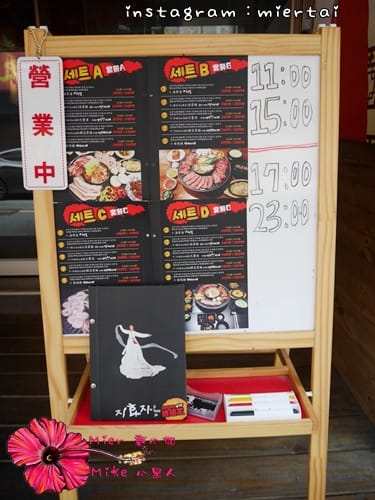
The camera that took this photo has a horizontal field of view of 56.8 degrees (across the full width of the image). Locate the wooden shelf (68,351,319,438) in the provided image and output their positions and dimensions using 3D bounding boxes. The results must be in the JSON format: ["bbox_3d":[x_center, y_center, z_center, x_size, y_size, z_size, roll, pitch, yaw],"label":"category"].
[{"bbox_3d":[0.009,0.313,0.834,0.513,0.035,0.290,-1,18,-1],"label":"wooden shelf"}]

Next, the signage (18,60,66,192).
[{"bbox_3d":[-0.285,-0.246,0.685,0.087,0.254,0.006,0,7,-1],"label":"signage"}]

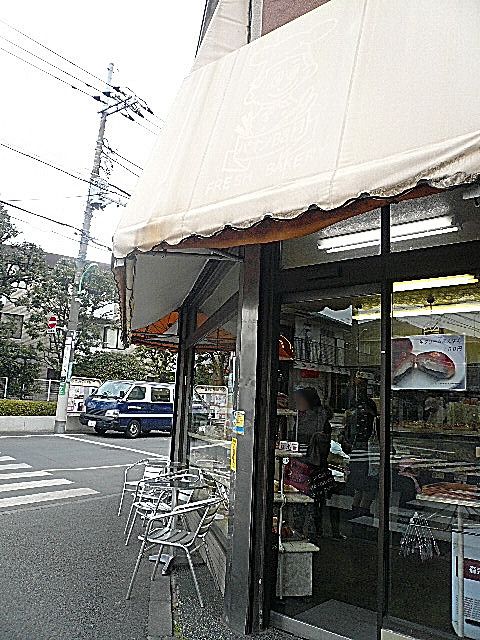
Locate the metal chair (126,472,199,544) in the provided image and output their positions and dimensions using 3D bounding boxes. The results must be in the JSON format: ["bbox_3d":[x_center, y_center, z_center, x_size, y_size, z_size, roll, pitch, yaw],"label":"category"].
[{"bbox_3d":[-0.825,1.912,5.412,0.580,0.710,0.510,5,-9,-13],"label":"metal chair"}]

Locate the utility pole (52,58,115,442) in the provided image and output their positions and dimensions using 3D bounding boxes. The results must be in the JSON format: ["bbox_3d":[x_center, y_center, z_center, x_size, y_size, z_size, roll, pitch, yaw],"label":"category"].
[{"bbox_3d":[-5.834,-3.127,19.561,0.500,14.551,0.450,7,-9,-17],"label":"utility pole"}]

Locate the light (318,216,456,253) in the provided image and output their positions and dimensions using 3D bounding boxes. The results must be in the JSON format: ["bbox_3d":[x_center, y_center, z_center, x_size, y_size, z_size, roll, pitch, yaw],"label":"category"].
[{"bbox_3d":[1.243,-0.725,4.543,1.250,0.100,0.220,-4,-12,39],"label":"light"}]

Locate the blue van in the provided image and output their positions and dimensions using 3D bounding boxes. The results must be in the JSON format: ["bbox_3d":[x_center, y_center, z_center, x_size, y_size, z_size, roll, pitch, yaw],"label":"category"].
[{"bbox_3d":[-3.701,3.404,19.776,1.690,1.950,4.500,-3,-11,32],"label":"blue van"}]

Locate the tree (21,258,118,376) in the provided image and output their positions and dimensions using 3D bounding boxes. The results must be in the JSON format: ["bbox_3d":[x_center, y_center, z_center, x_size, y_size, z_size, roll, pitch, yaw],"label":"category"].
[{"bbox_3d":[-7.703,0.693,22.606,4.100,6.970,4.000,6,-9,-17],"label":"tree"}]

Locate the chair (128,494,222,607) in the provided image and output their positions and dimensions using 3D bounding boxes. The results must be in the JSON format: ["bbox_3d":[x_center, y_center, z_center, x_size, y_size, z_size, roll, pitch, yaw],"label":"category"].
[{"bbox_3d":[-0.459,1.699,3.940,0.580,0.710,0.510,1,-9,11],"label":"chair"}]

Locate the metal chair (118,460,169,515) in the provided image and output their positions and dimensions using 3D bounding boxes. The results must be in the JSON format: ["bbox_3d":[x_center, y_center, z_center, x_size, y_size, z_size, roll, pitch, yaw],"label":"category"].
[{"bbox_3d":[-1.108,2.055,6.410,0.510,0.710,0.580,-2,-10,26],"label":"metal chair"}]

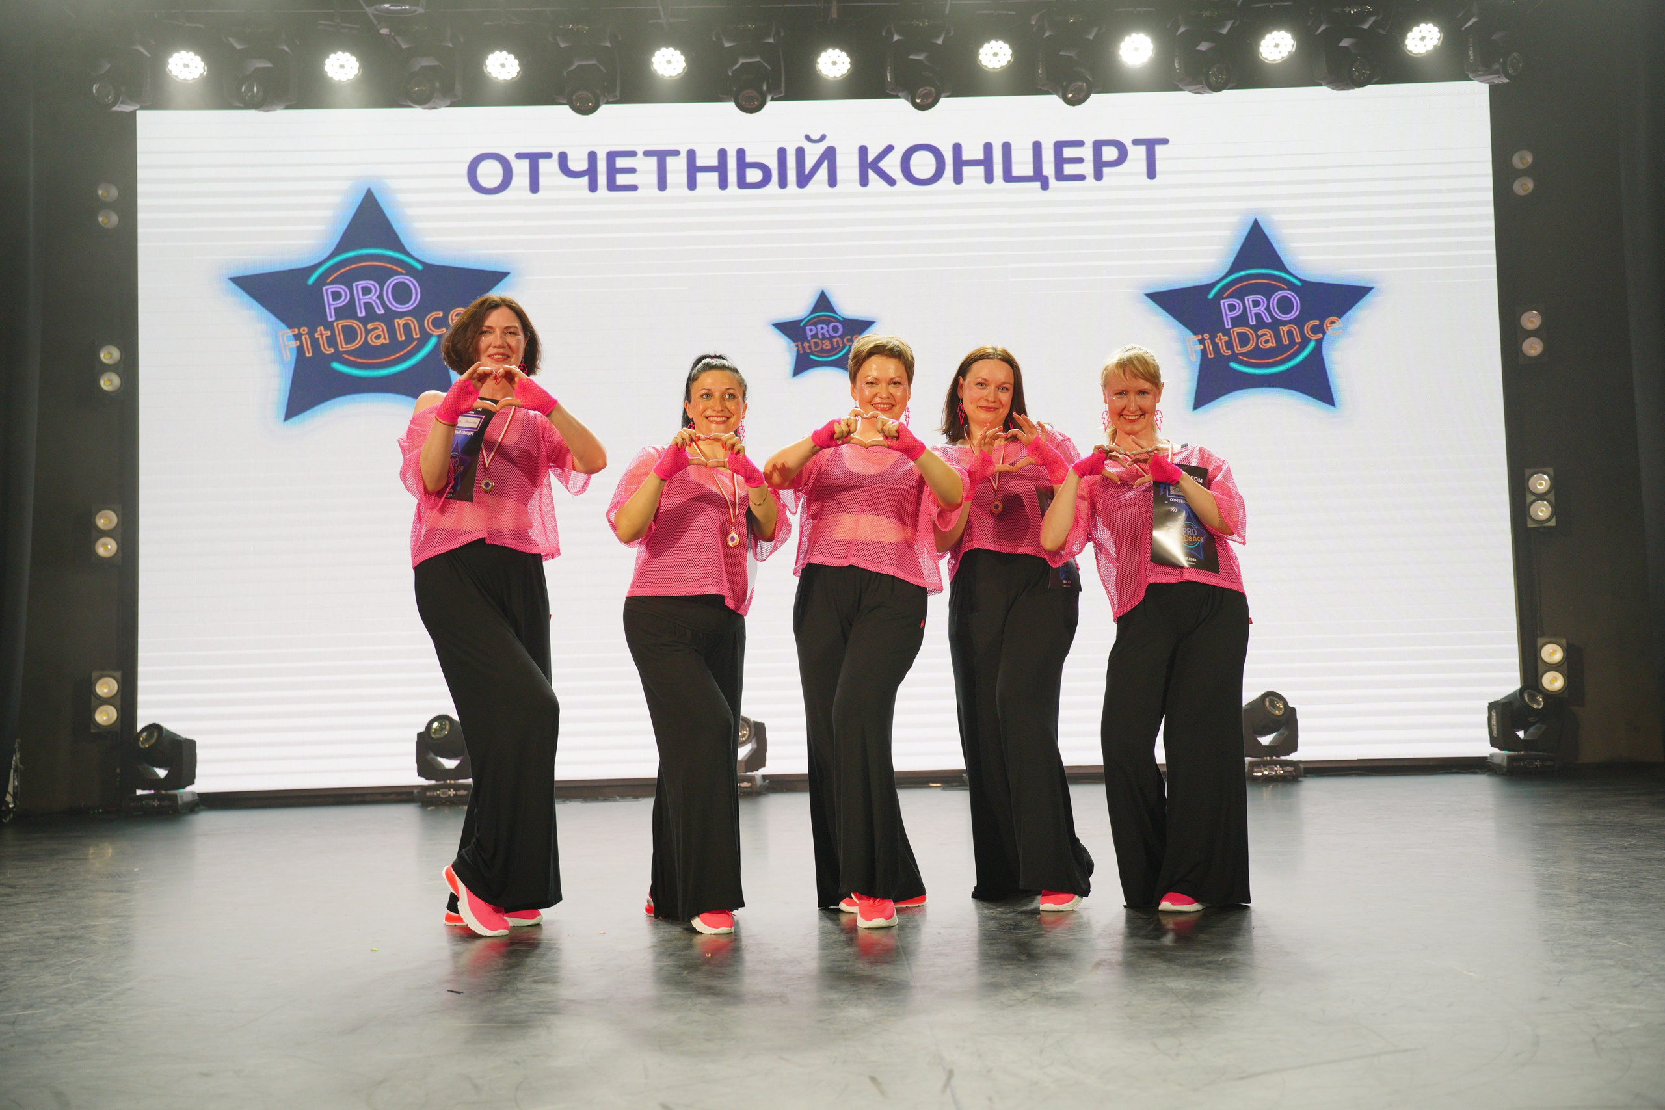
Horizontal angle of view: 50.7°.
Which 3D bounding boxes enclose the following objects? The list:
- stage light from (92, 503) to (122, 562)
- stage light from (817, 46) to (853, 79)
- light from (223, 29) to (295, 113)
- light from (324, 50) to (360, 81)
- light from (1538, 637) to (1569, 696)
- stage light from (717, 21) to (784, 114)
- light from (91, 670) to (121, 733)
[{"bbox_3d":[-4.392,-0.130,10.644,0.178,0.350,0.150,0,-5,-19],"label":"stage light"},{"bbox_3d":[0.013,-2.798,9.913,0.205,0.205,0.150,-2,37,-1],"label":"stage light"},{"bbox_3d":[-3.125,-2.666,9.622,0.360,0.461,0.380,-1,-4,-1],"label":"light"},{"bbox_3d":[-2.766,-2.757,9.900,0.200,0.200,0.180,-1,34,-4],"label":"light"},{"bbox_3d":[4.159,0.648,10.140,0.160,0.335,0.150,-3,-4,23],"label":"light"},{"bbox_3d":[-0.449,-2.664,9.684,0.360,0.532,0.340,-2,-4,1],"label":"stage light"},{"bbox_3d":[-4.122,0.833,9.970,0.168,0.355,0.150,0,-4,-26],"label":"light"}]

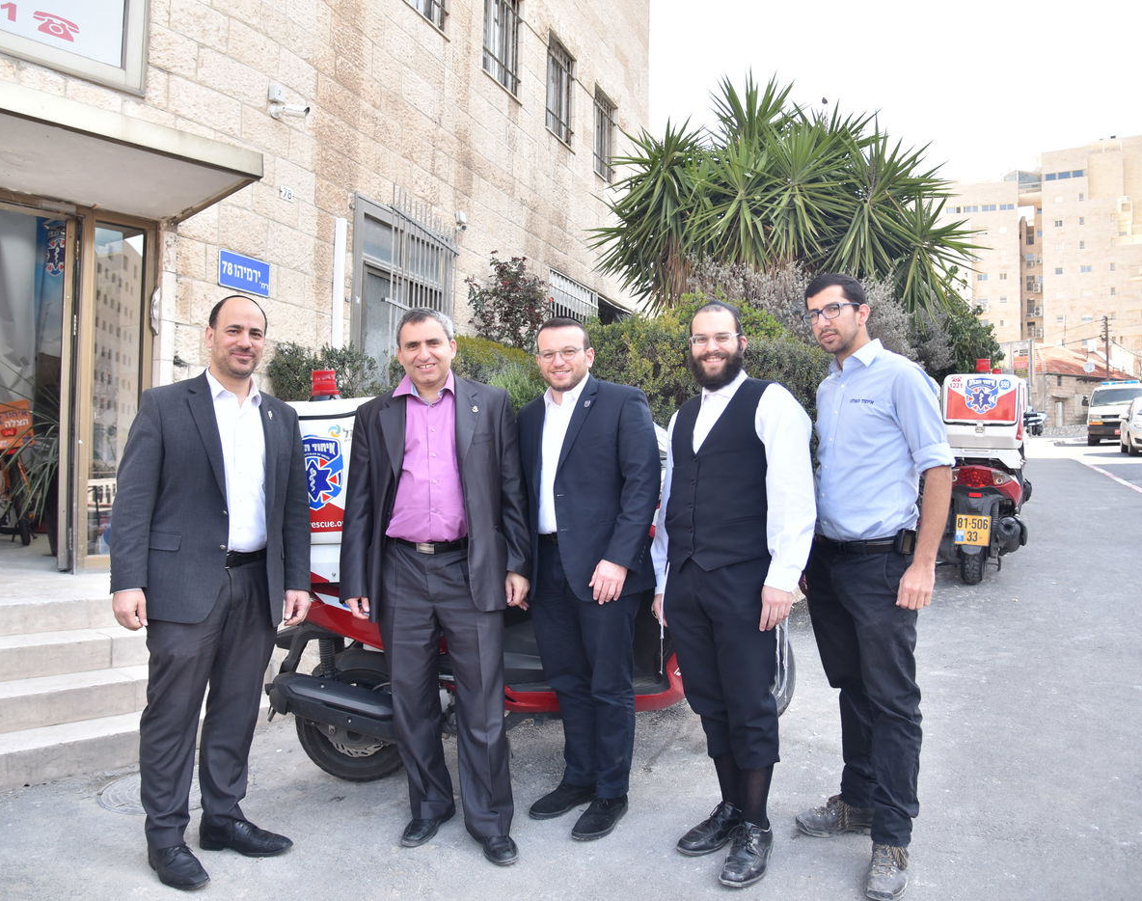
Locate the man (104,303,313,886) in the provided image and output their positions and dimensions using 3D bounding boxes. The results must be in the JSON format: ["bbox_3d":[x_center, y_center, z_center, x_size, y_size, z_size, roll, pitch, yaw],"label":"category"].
[{"bbox_3d":[-1.140,0.390,2.849,0.570,1.780,0.400,3,-3,-40],"label":"man"}]

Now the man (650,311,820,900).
[{"bbox_3d":[0.511,0.399,2.843,0.480,1.740,0.380,-1,-3,34],"label":"man"}]

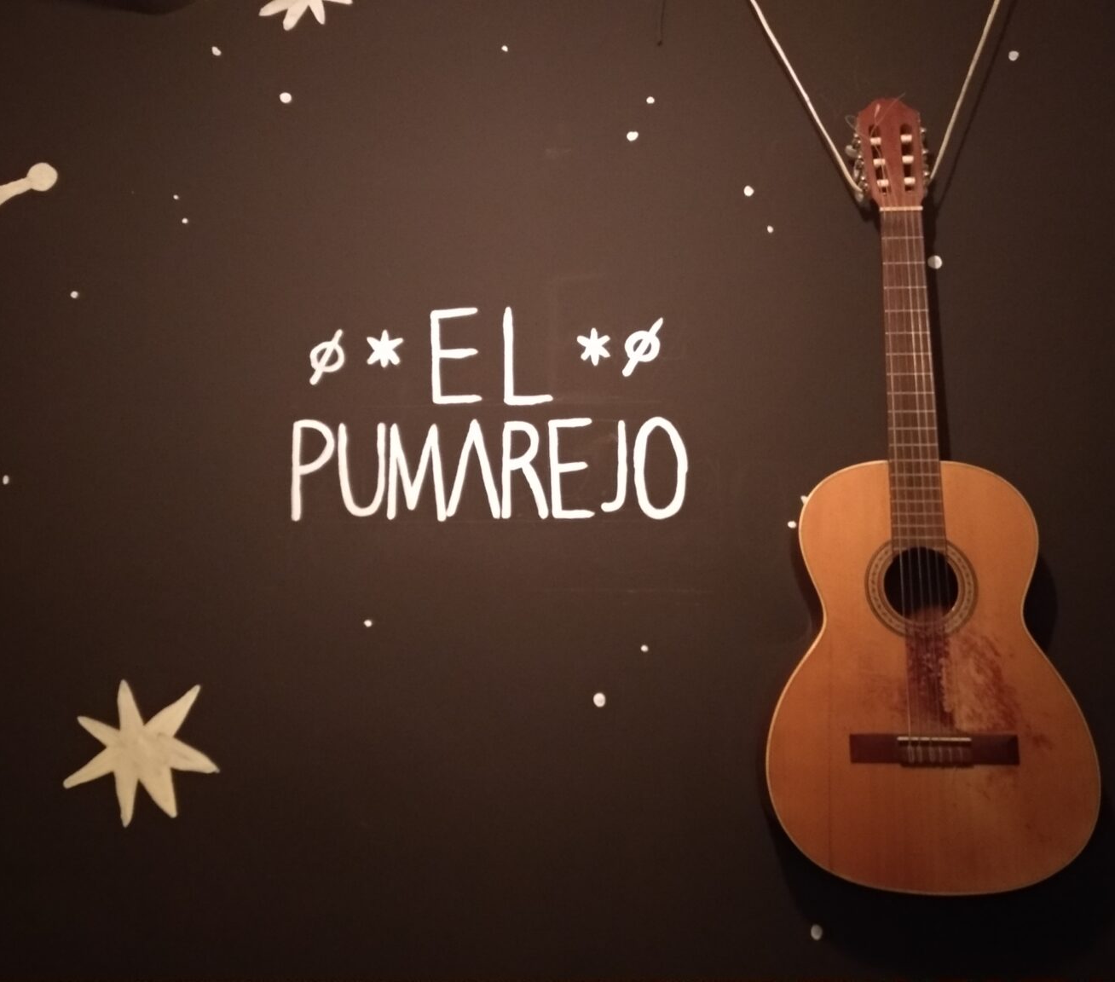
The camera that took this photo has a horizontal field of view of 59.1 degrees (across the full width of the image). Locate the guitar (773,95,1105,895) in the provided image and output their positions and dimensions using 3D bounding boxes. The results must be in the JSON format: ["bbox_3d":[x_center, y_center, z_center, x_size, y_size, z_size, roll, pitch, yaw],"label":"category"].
[{"bbox_3d":[0.438,-0.036,1.237,0.372,1.004,0.106,0,-11,6],"label":"guitar"}]

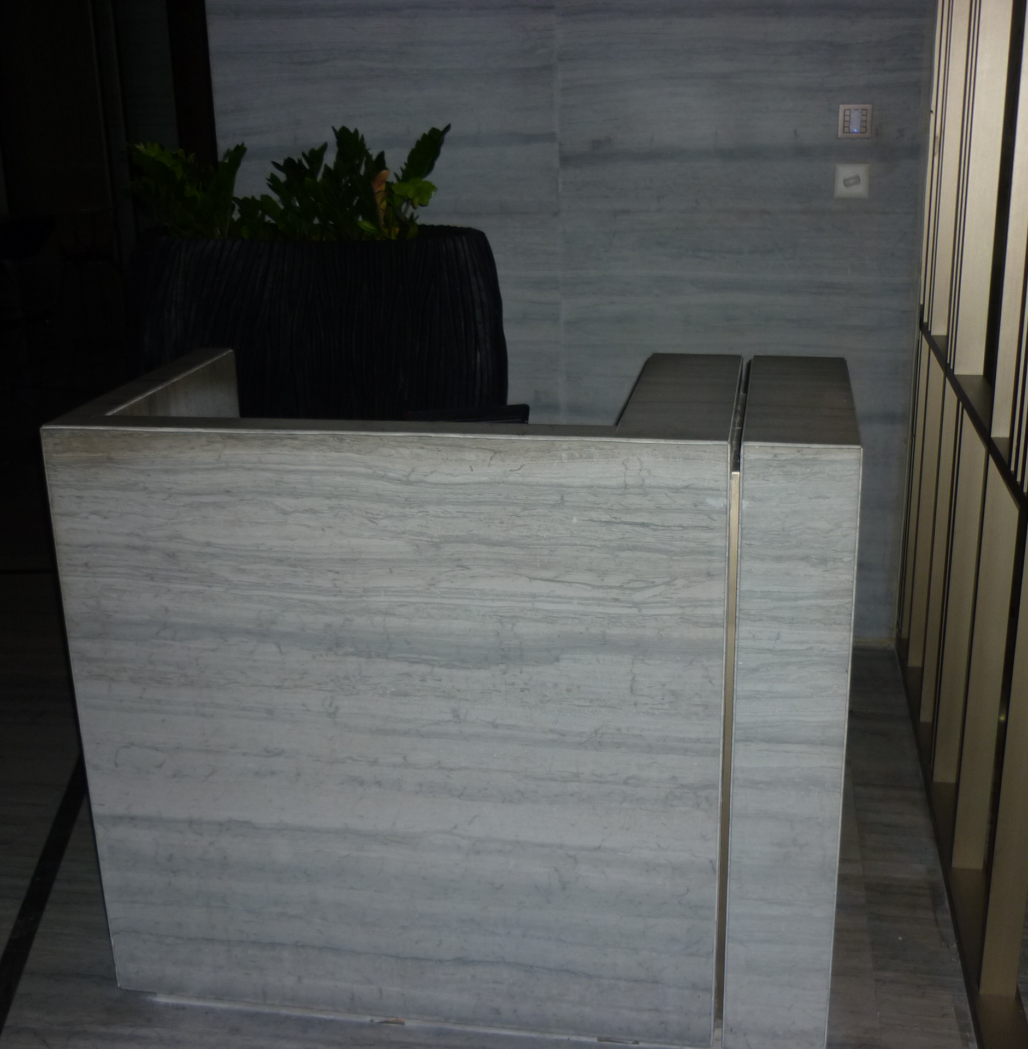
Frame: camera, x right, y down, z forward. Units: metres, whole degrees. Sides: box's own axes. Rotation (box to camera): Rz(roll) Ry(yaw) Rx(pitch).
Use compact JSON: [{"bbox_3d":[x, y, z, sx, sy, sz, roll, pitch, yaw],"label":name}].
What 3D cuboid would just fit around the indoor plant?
[{"bbox_3d":[-0.509,-0.262,3.519,1.020,1.510,0.580,2,18,11],"label":"indoor plant"}]

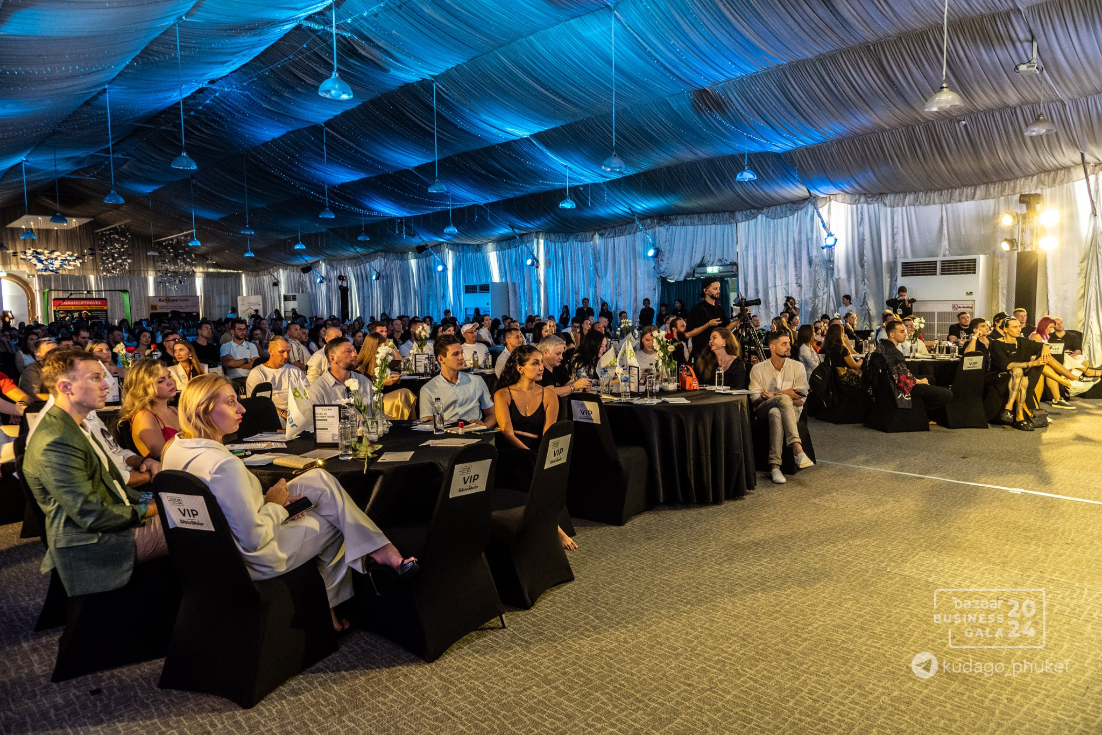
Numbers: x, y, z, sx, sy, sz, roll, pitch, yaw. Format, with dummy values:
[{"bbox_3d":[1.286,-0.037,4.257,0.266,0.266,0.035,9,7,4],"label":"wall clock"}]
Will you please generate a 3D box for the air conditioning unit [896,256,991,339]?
[{"bbox_3d":[7.648,-0.941,14.315,1.600,2.370,0.660,4,6,44],"label":"air conditioning unit"}]

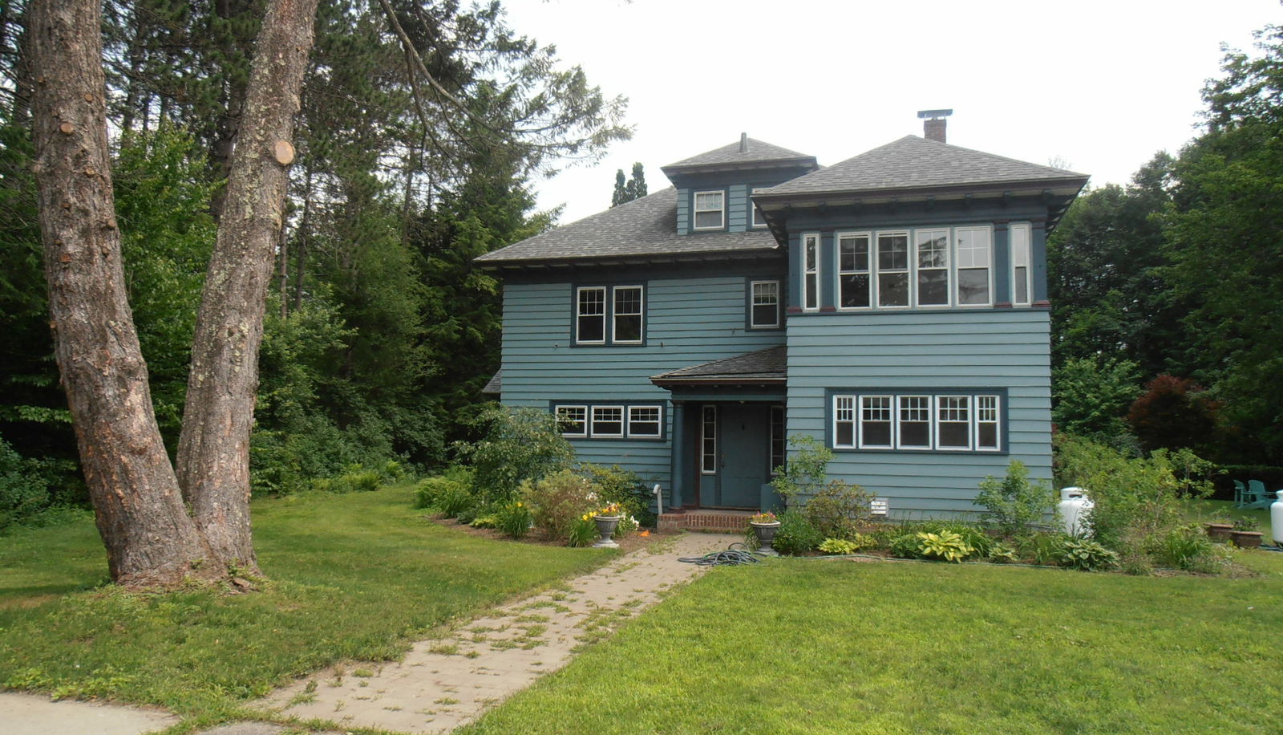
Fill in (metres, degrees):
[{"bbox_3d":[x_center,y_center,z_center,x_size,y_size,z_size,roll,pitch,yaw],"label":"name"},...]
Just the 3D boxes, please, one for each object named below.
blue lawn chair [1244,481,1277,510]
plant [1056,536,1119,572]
[{"bbox_3d":[18.328,3.771,26.300,0.750,0.890,0.860,2,-5,-18],"label":"blue lawn chair"},{"bbox_3d":[5.811,2.419,11.603,0.806,0.428,0.800,-2,-5,26],"label":"plant"}]

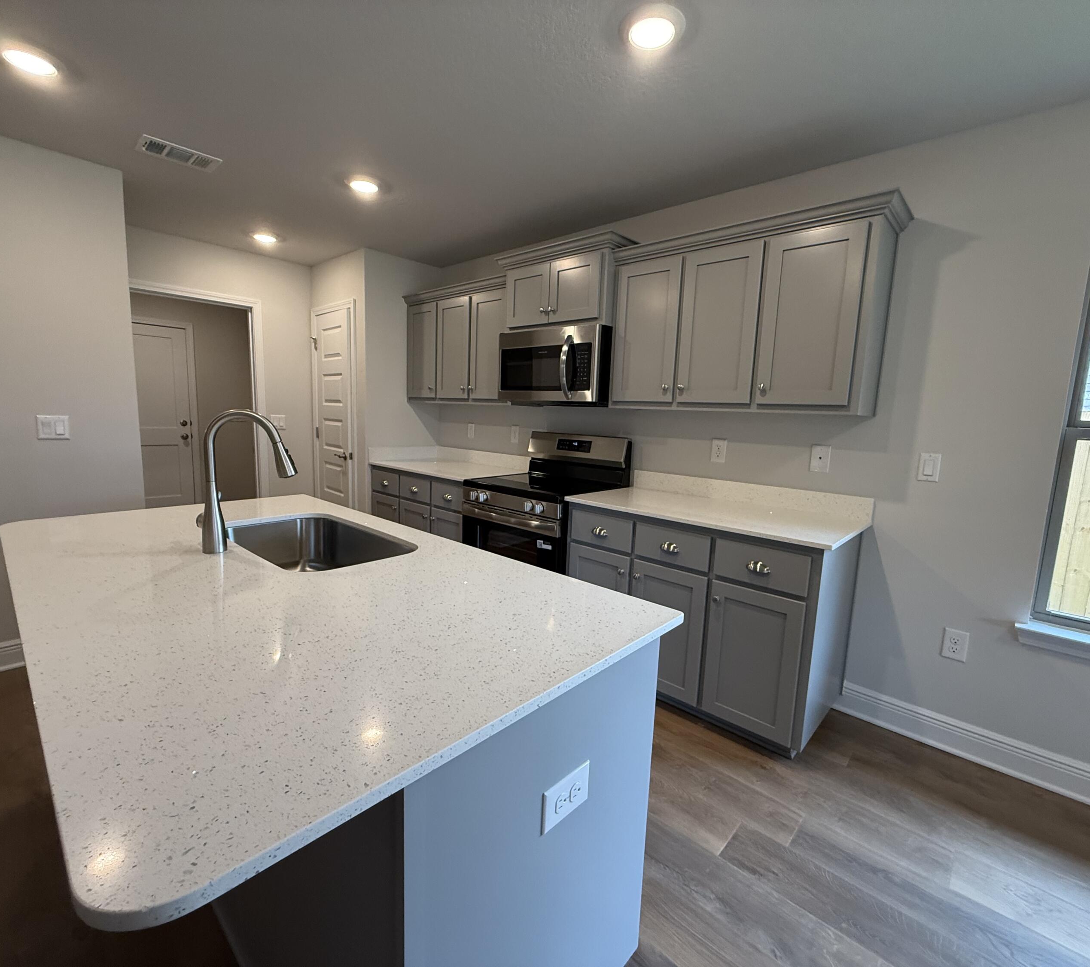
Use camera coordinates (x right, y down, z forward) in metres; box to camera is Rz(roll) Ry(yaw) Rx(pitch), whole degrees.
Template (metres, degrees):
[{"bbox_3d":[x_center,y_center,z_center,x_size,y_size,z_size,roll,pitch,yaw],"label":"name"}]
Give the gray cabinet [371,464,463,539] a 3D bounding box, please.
[{"bbox_3d":[-0.694,0.347,3.861,1.200,0.884,0.629,9,11,42],"label":"gray cabinet"}]

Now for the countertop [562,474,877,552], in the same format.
[{"bbox_3d":[0.777,0.081,2.470,1.229,0.126,0.636,9,11,42],"label":"countertop"}]

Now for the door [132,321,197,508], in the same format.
[{"bbox_3d":[-4.094,-0.562,5.273,0.044,2.034,0.861,9,11,42],"label":"door"}]

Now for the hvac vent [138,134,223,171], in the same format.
[{"bbox_3d":[-1.706,-1.520,2.434,0.209,0.018,0.303,9,11,42],"label":"hvac vent"}]

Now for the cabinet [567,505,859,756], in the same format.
[{"bbox_3d":[0.746,0.578,2.554,1.203,0.886,0.631,9,11,42],"label":"cabinet"}]

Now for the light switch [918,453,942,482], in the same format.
[{"bbox_3d":[1.579,-0.065,2.142,0.072,0.112,0.010,9,11,42],"label":"light switch"}]

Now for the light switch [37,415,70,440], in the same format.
[{"bbox_3d":[-2.407,-0.272,2.553,0.010,0.117,0.118,9,11,42],"label":"light switch"}]

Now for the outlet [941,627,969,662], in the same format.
[{"bbox_3d":[1.675,0.658,2.129,0.079,0.124,0.010,9,11,42],"label":"outlet"}]

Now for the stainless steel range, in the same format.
[{"bbox_3d":[0.001,0.311,3.159,0.756,1.196,0.673,9,11,42],"label":"stainless steel range"}]

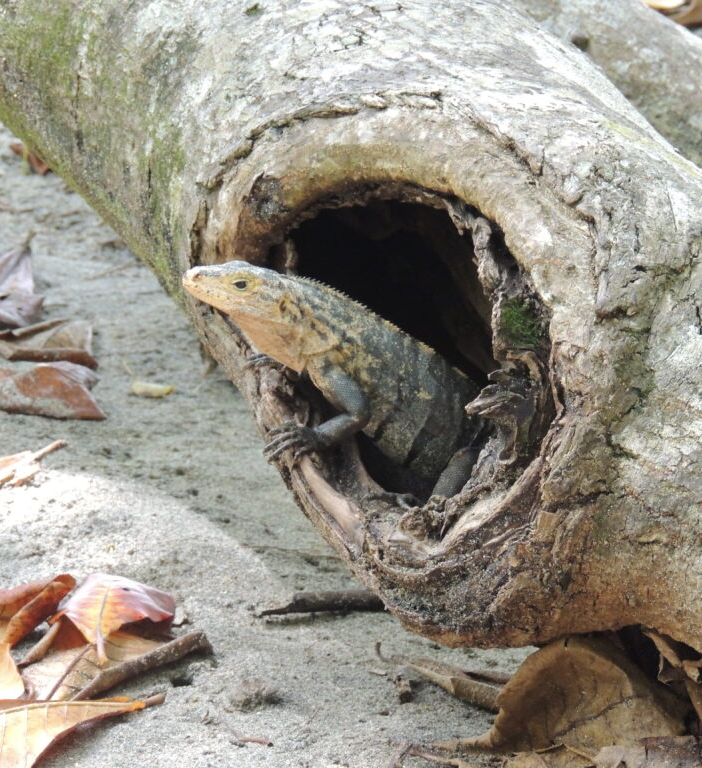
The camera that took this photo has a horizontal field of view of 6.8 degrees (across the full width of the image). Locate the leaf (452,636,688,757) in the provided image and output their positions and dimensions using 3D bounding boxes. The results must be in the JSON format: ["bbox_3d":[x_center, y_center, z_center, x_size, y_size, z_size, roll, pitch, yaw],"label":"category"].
[{"bbox_3d":[0.138,0.199,3.765,0.147,0.051,0.077,0,20,0],"label":"leaf"}]

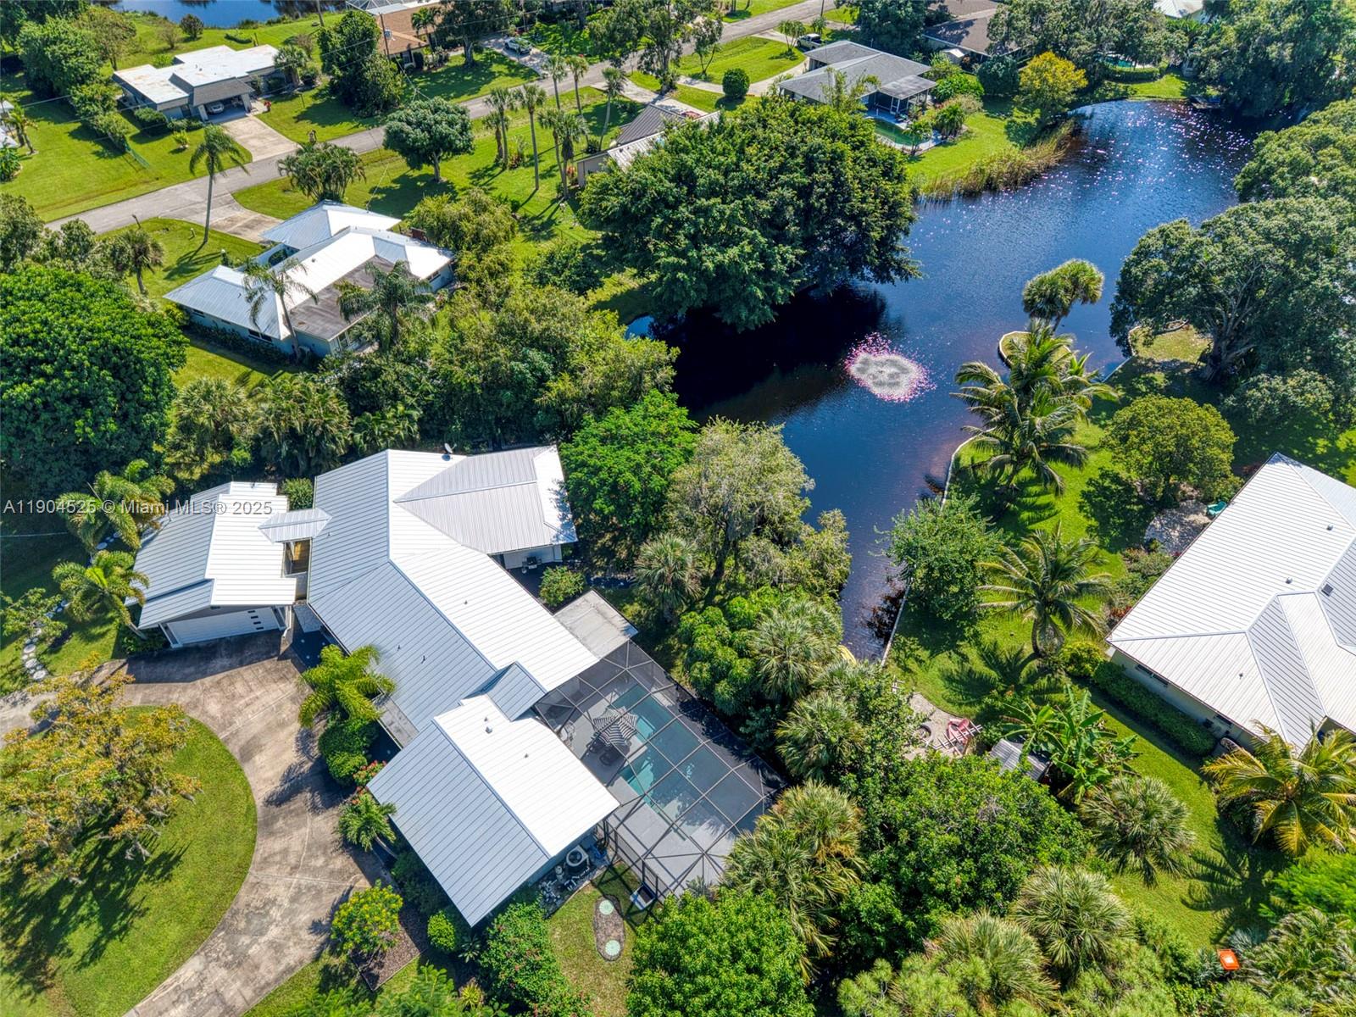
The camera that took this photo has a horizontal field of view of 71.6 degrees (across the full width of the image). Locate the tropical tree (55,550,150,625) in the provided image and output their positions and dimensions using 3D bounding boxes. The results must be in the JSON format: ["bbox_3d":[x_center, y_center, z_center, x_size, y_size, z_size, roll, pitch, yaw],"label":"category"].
[{"bbox_3d":[-32.899,5.555,54.880,4.900,6.100,4.800,2,44,0],"label":"tropical tree"}]

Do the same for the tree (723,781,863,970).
[{"bbox_3d":[5.361,16.613,44.189,6.400,6.900,7.200,2,44,0],"label":"tree"}]

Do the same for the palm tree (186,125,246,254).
[{"bbox_3d":[-43.032,-30.367,88.642,5.400,10.200,5.000,2,44,0],"label":"palm tree"}]

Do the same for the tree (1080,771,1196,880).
[{"bbox_3d":[21.349,15.844,44.719,5.100,6.600,5.100,1,45,0],"label":"tree"}]

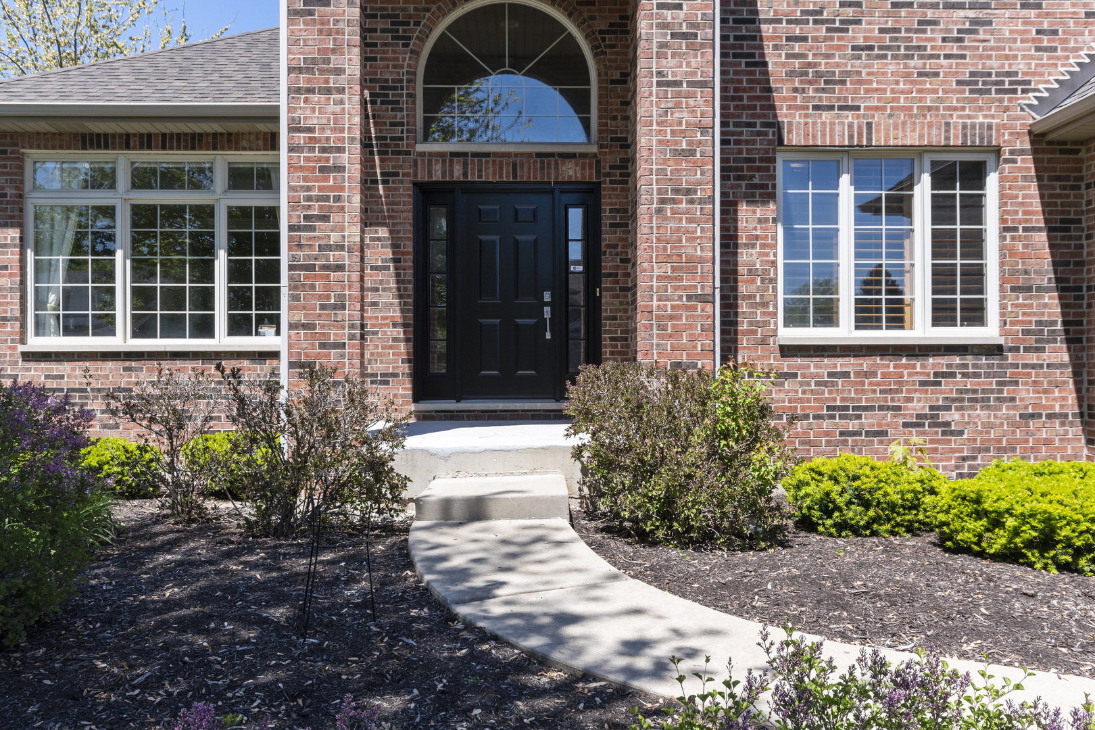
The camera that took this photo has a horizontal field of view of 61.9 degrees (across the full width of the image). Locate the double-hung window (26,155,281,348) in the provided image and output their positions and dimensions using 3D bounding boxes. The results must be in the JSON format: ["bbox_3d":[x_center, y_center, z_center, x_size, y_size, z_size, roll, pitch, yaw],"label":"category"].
[{"bbox_3d":[-3.500,-1.085,8.600,2.720,1.800,0.130,0,0,-1],"label":"double-hung window"}]

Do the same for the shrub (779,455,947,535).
[{"bbox_3d":[2.040,0.775,5.800,1.060,0.470,0.980,0,0,-1],"label":"shrub"}]

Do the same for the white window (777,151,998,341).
[{"bbox_3d":[2.720,-0.962,7.290,1.780,1.510,0.130,0,0,-1],"label":"white window"}]

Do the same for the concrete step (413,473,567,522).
[{"bbox_3d":[-0.330,0.857,5.850,0.910,0.155,0.880,0,0,-1],"label":"concrete step"}]

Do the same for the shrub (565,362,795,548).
[{"bbox_3d":[0.785,0.500,5.420,1.360,1.040,1.150,0,0,-1],"label":"shrub"}]

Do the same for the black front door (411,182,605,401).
[{"bbox_3d":[-0.387,-0.690,8.770,1.770,2.090,0.160,0,0,-1],"label":"black front door"}]

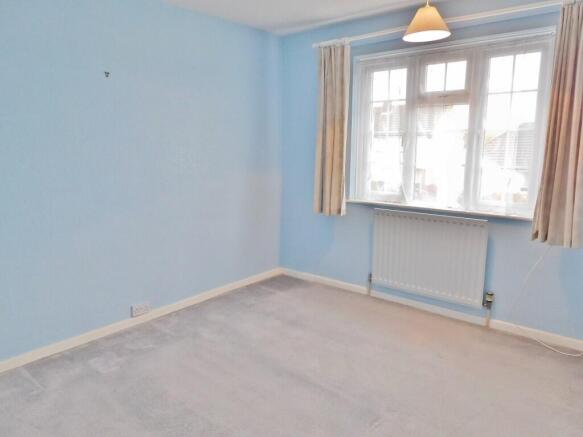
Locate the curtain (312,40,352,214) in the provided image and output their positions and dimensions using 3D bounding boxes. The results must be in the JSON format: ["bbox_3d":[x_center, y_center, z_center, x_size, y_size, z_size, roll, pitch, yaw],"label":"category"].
[{"bbox_3d":[0.348,-0.759,3.609,0.310,1.460,0.120,8,12,38],"label":"curtain"}]

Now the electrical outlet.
[{"bbox_3d":[-1.118,0.672,3.009,0.034,0.087,0.146,8,12,38],"label":"electrical outlet"}]

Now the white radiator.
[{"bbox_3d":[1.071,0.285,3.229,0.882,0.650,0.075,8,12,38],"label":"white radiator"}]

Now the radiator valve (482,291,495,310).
[{"bbox_3d":[1.444,0.599,2.960,0.066,0.134,0.050,8,12,38],"label":"radiator valve"}]

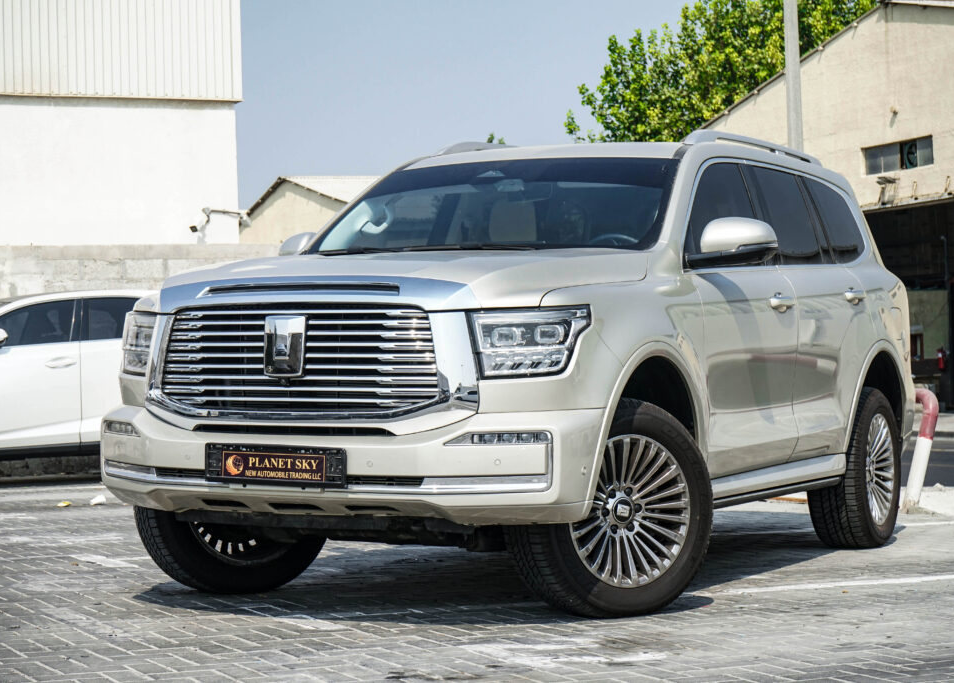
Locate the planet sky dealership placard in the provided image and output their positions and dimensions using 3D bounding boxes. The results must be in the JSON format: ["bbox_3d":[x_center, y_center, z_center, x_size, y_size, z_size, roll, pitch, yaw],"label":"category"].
[{"bbox_3d":[-0.674,0.418,6.692,0.550,0.135,0.030,0,0,28],"label":"planet sky dealership placard"}]

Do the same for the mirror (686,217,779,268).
[{"bbox_3d":[0.986,-0.378,7.653,0.320,0.205,0.200,0,0,28],"label":"mirror"}]

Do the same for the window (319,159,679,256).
[{"bbox_3d":[0.072,-0.525,7.918,1.480,0.110,0.800,0,35,27],"label":"window"}]

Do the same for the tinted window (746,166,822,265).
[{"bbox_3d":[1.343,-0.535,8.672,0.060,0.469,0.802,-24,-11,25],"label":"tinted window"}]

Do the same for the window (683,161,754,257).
[{"bbox_3d":[0.964,-0.533,8.086,0.050,0.490,1.050,-21,-10,27],"label":"window"}]

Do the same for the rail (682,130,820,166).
[{"bbox_3d":[1.268,-0.853,8.955,0.065,0.115,1.960,0,0,27],"label":"rail"}]

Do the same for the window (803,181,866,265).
[{"bbox_3d":[1.726,-0.554,9.453,0.060,0.424,0.681,-23,-10,24],"label":"window"}]

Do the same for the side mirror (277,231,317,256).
[{"bbox_3d":[-0.740,-0.382,8.495,0.270,0.190,0.180,0,0,27],"label":"side mirror"}]

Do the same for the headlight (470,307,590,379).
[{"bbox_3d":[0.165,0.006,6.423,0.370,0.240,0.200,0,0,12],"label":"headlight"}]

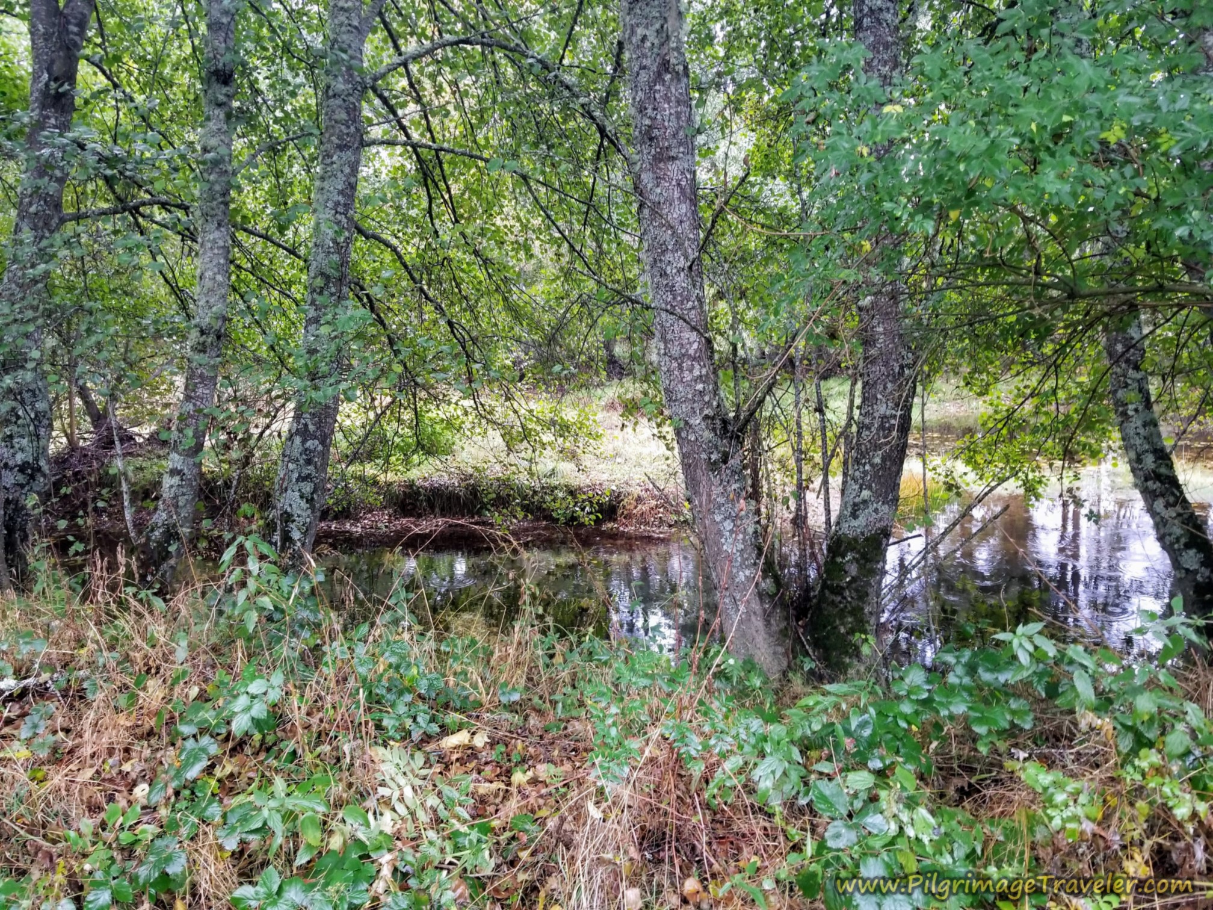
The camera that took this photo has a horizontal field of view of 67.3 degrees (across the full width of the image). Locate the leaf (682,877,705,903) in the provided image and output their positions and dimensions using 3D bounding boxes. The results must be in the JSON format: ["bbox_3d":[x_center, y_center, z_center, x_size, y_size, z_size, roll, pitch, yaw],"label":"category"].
[{"bbox_3d":[0.250,1.243,2.600,0.064,0.040,0.068,0,5,0],"label":"leaf"}]

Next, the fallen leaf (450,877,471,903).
[{"bbox_3d":[-0.418,1.241,2.600,0.060,0.040,0.070,0,5,0],"label":"fallen leaf"}]

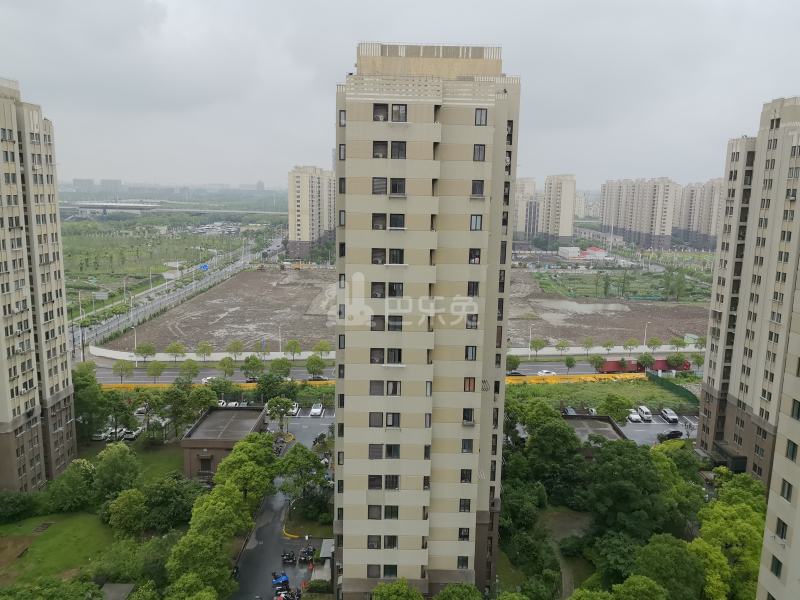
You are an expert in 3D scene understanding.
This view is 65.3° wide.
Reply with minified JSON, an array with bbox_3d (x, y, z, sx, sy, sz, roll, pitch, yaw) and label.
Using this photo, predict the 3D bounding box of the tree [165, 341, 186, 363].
[{"bbox_3d":[-58.618,13.569,162.747,5.347,5.745,5.347,1,10,0],"label":"tree"}]

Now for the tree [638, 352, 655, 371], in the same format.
[{"bbox_3d":[62.675,16.458,157.789,3.869,6.295,3.869,1,10,0],"label":"tree"}]

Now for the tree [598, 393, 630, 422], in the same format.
[{"bbox_3d":[41.420,21.580,119.680,6.520,7.260,6.520,1,10,0],"label":"tree"}]

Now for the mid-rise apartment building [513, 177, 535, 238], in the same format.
[{"bbox_3d":[112.520,-81.933,578.653,22.000,60.000,18.000,1,10,0],"label":"mid-rise apartment building"}]

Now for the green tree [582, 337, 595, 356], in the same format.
[{"bbox_3d":[52.917,12.973,174.520,3.200,5.600,3.200,1,10,0],"label":"green tree"}]

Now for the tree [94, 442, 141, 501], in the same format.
[{"bbox_3d":[-41.394,24.746,90.912,6.265,8.320,6.265,1,10,0],"label":"tree"}]

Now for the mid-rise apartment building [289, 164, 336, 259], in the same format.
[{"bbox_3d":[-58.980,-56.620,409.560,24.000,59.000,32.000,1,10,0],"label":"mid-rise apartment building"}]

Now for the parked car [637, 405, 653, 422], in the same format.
[{"bbox_3d":[49.396,23.005,126.050,1.680,1.880,4.100,1,10,-1],"label":"parked car"}]

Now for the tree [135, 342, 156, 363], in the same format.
[{"bbox_3d":[-66.197,13.807,161.860,5.318,5.285,5.318,1,10,0],"label":"tree"}]

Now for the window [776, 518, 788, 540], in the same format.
[{"bbox_3d":[26.435,15.877,43.171,0.150,1.300,1.100,1,10,-2],"label":"window"}]

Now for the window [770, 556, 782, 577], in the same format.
[{"bbox_3d":[26.379,18.687,43.647,0.150,1.300,1.100,1,10,-2],"label":"window"}]

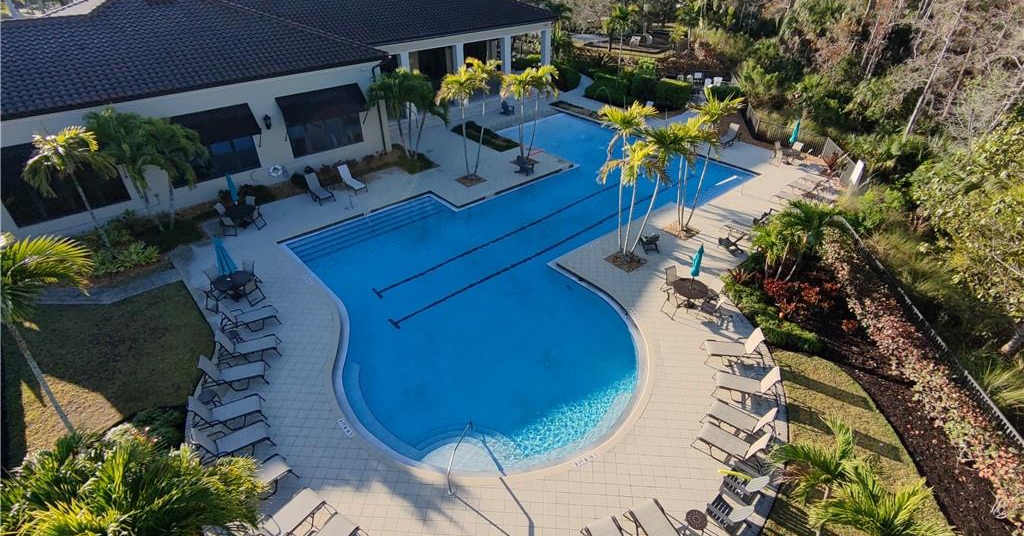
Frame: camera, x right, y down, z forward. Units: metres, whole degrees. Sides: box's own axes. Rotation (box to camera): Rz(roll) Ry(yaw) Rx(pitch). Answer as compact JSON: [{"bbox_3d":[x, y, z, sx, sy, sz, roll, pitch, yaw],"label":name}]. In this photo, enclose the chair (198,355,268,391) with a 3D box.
[{"bbox_3d":[-7.788,2.875,13.983,1.820,0.880,0.670,-9,36,-14],"label":"chair"}]

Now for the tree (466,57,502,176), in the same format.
[{"bbox_3d":[-1.304,-7.205,24.523,1.670,5.820,1.670,1,34,0],"label":"tree"}]

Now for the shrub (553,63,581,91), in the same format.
[{"bbox_3d":[4.429,-15.355,40.273,2.200,1.700,2.000,3,34,5],"label":"shrub"}]

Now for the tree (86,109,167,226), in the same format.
[{"bbox_3d":[-16.167,-3.998,21.535,2.800,5.400,2.600,-26,42,-33],"label":"tree"}]

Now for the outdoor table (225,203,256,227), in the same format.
[{"bbox_3d":[-11.387,-2.071,21.286,1.250,0.720,1.250,1,34,0],"label":"outdoor table"}]

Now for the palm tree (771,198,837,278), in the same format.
[{"bbox_3d":[10.657,-0.874,18.742,2.500,3.150,2.500,1,34,0],"label":"palm tree"}]

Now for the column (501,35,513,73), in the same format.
[{"bbox_3d":[-0.484,-16.030,40.037,0.700,4.500,0.660,-26,42,-33],"label":"column"}]

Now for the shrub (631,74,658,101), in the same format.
[{"bbox_3d":[10.633,-13.958,39.390,1.400,1.800,2.000,-26,42,-33],"label":"shrub"}]

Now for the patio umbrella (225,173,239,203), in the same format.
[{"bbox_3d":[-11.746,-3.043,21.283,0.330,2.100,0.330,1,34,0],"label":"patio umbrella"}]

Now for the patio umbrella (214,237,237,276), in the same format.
[{"bbox_3d":[-9.728,-0.026,17.081,0.650,2.400,0.650,-21,40,-28],"label":"patio umbrella"}]

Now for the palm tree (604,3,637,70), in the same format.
[{"bbox_3d":[9.671,-20.088,44.671,2.900,6.000,2.900,0,34,0],"label":"palm tree"}]

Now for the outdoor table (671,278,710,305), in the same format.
[{"bbox_3d":[6.012,0.986,17.091,1.200,0.720,1.200,14,37,20],"label":"outdoor table"}]

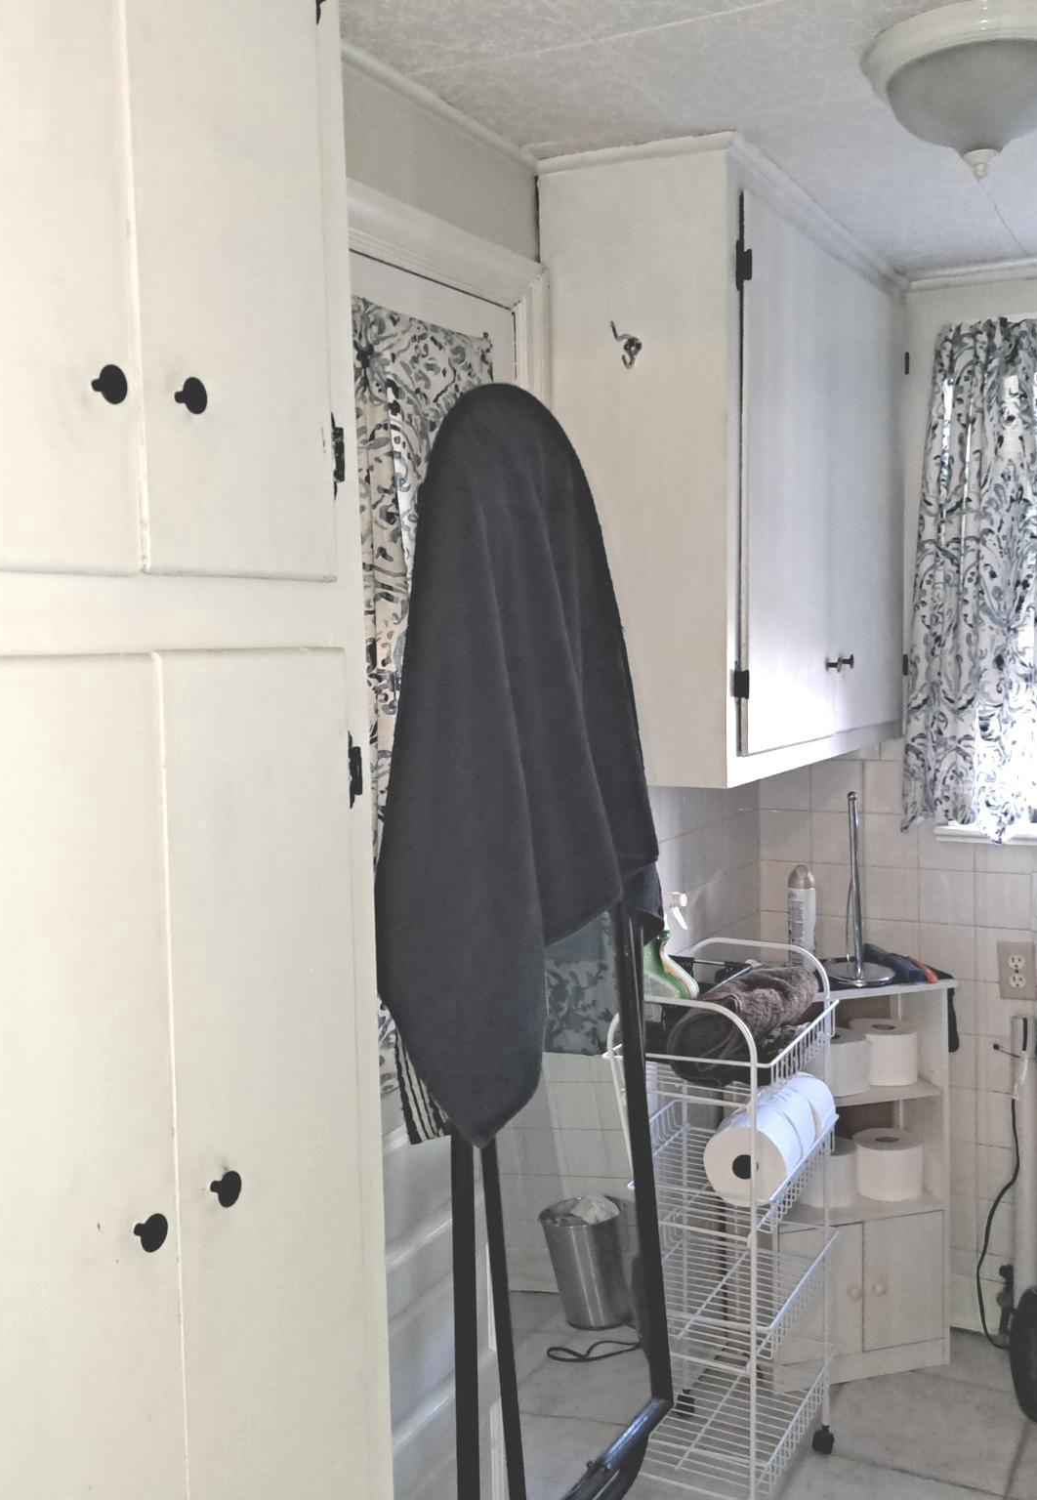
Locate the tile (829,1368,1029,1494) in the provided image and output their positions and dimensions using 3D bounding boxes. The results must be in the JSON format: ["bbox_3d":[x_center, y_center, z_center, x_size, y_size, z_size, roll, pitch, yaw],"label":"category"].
[{"bbox_3d":[0.728,1.204,2.479,0.331,0.010,0.331,1,4,29],"label":"tile"}]

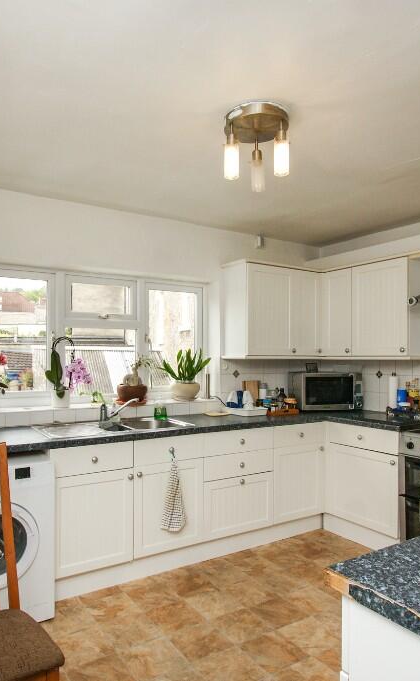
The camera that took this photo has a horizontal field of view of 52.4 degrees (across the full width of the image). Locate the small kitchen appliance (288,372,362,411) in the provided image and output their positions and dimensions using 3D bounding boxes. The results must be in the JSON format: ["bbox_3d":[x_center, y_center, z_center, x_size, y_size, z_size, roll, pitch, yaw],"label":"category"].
[{"bbox_3d":[0.985,0.424,3.650,0.510,0.310,0.380,0,-1,-7],"label":"small kitchen appliance"}]

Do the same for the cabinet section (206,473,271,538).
[{"bbox_3d":[0.210,1.173,3.030,0.605,0.400,0.022,1,-2,-31],"label":"cabinet section"}]

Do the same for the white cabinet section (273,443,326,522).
[{"bbox_3d":[0.679,1.080,3.250,0.500,0.560,0.020,1,-2,-32],"label":"white cabinet section"}]

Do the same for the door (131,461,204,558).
[{"bbox_3d":[-0.253,1.048,2.700,0.488,0.551,0.020,2,-3,-32],"label":"door"}]

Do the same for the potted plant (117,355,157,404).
[{"bbox_3d":[-0.555,0.289,3.200,0.260,0.350,0.240,1,-1,-30],"label":"potted plant"}]

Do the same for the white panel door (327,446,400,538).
[{"bbox_3d":[1.140,1.104,3.180,0.022,0.570,0.600,1,-2,-31],"label":"white panel door"}]

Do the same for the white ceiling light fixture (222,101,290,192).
[{"bbox_3d":[0.212,-0.859,1.940,0.285,0.285,0.285,0,-1,0],"label":"white ceiling light fixture"}]

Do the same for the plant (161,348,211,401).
[{"bbox_3d":[-0.205,0.285,3.560,0.370,0.420,0.330,1,-2,-32],"label":"plant"}]

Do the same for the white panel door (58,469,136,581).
[{"bbox_3d":[-0.665,1.069,2.510,0.470,0.570,0.022,1,-2,-31],"label":"white panel door"}]

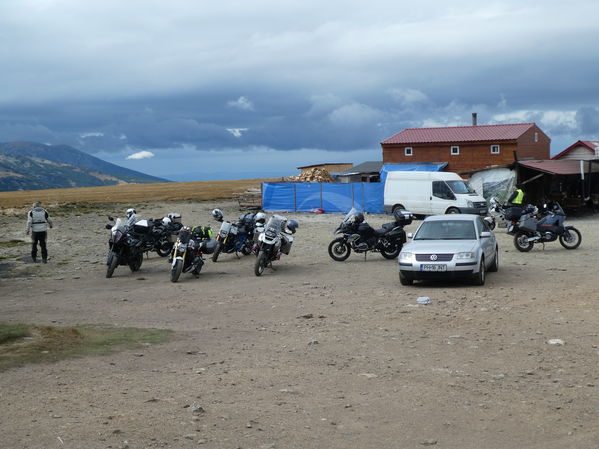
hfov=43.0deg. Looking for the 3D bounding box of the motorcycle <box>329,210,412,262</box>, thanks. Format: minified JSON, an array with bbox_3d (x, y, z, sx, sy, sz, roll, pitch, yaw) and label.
[{"bbox_3d":[2.020,0.250,21.750,2.330,1.500,0.950,-1,4,-15],"label":"motorcycle"}]

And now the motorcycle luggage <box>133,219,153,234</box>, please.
[{"bbox_3d":[-4.280,0.050,20.800,0.480,0.380,0.420,0,3,14],"label":"motorcycle luggage"}]

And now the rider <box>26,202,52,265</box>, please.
[{"bbox_3d":[-7.490,0.191,21.900,0.700,1.760,0.380,-1,4,-16],"label":"rider"}]

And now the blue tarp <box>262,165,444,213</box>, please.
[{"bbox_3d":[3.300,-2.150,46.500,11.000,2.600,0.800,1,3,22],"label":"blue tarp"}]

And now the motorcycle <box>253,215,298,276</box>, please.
[{"bbox_3d":[-0.700,0.432,18.400,0.930,1.430,2.200,1,4,9],"label":"motorcycle"}]

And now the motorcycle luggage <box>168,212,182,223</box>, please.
[{"bbox_3d":[-4.050,-0.230,24.800,0.360,0.320,0.420,-3,4,-41],"label":"motorcycle luggage"}]

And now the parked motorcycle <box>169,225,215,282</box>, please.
[{"bbox_3d":[-2.630,0.660,18.150,0.880,1.280,2.120,0,3,12],"label":"parked motorcycle"}]

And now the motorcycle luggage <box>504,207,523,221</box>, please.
[{"bbox_3d":[6.450,-0.345,22.950,0.380,0.380,0.420,-1,4,-13],"label":"motorcycle luggage"}]

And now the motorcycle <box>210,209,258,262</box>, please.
[{"bbox_3d":[-2.020,0.340,23.000,0.870,1.400,2.100,2,3,35],"label":"motorcycle"}]

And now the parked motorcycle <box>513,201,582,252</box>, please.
[{"bbox_3d":[7.430,0.038,23.000,2.280,1.470,0.920,-1,4,-13],"label":"parked motorcycle"}]

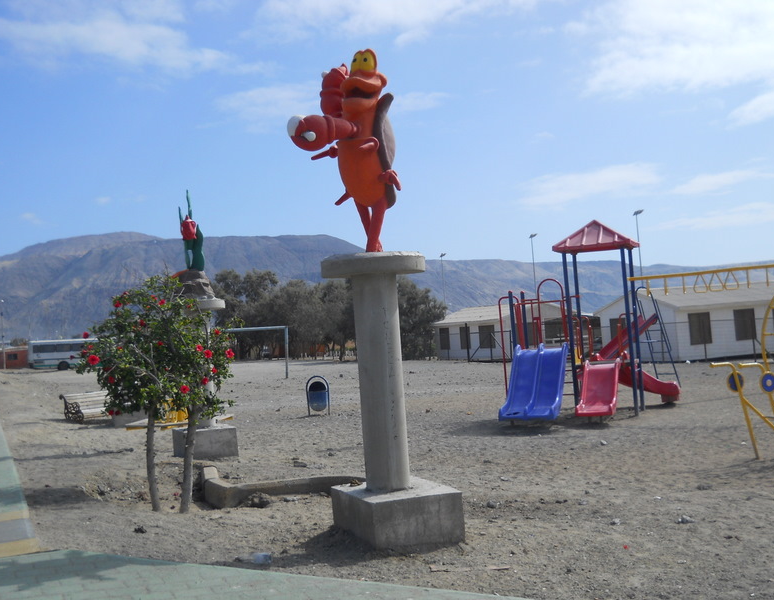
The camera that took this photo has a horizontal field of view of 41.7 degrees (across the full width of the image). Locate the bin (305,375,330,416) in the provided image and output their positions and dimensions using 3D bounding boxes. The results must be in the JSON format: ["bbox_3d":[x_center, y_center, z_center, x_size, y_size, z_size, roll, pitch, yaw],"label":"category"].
[{"bbox_3d":[-1.636,2.191,23.577,0.560,0.926,0.360,-4,-2,2],"label":"bin"}]

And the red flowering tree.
[{"bbox_3d":[-2.444,0.966,10.587,1.650,2.472,1.550,-4,-2,0],"label":"red flowering tree"}]

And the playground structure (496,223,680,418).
[{"bbox_3d":[3.718,0.338,19.038,3.100,3.601,3.900,-4,-2,20],"label":"playground structure"}]

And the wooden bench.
[{"bbox_3d":[-7.500,2.762,26.423,0.660,0.740,1.600,-6,-3,42],"label":"wooden bench"}]

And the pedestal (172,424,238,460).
[{"bbox_3d":[-2.836,2.224,15.883,0.810,0.420,0.810,-2,-2,-27],"label":"pedestal"}]

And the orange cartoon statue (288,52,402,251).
[{"bbox_3d":[-0.410,-1.266,8.546,1.000,1.734,0.800,-2,-3,-33],"label":"orange cartoon statue"}]

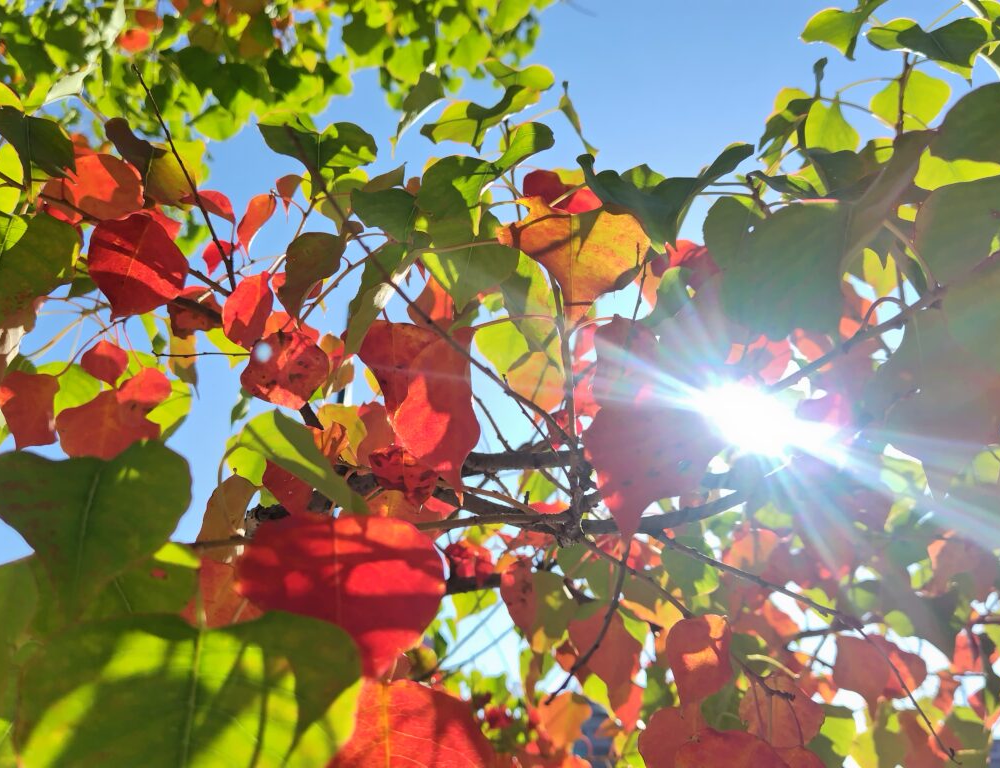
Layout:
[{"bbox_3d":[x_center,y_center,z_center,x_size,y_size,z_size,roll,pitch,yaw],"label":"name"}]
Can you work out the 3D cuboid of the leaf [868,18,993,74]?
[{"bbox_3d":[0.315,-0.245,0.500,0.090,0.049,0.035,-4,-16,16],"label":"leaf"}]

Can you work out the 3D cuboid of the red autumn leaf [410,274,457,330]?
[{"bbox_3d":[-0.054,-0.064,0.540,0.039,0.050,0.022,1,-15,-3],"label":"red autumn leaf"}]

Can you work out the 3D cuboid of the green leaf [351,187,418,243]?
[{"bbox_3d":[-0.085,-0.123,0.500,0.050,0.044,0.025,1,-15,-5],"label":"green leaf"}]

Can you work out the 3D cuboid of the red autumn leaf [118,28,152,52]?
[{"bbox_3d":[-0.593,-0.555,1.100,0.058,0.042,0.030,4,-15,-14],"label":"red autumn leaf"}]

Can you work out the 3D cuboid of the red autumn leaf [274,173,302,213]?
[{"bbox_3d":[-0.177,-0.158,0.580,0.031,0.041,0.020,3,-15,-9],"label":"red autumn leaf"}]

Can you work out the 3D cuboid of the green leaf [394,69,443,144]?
[{"bbox_3d":[-0.059,-0.199,0.491,0.027,0.057,0.025,27,1,-16],"label":"green leaf"}]

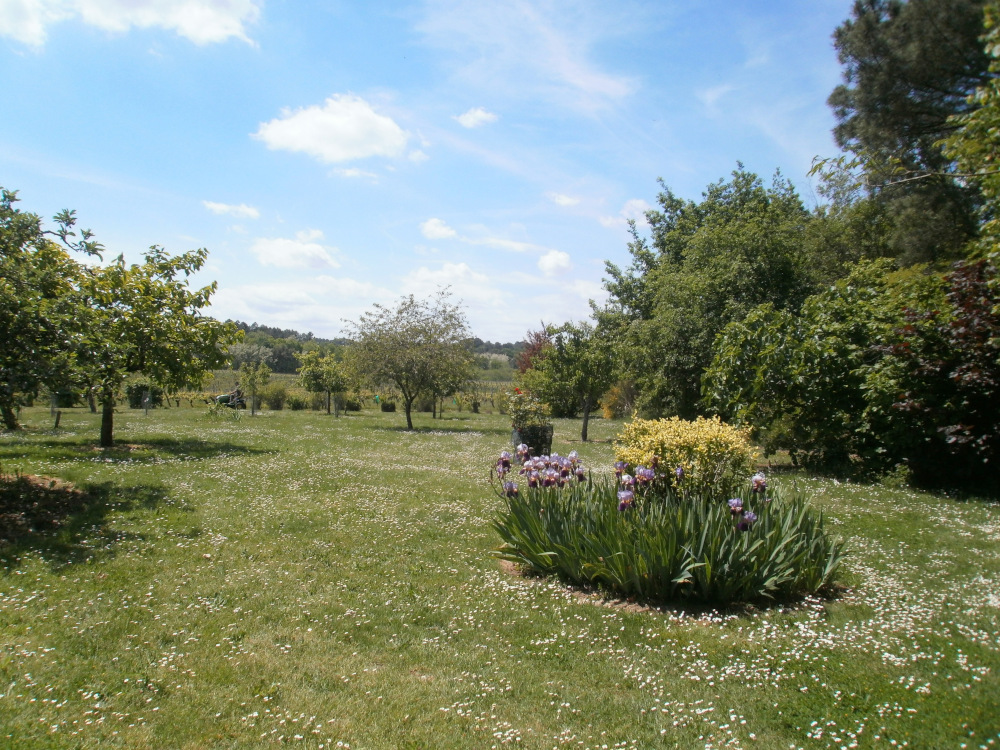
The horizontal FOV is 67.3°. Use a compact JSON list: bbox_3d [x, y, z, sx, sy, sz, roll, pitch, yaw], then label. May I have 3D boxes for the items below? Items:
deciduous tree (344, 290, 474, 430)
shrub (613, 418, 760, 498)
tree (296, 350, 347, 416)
[{"bbox_3d":[-2.470,-0.400,20.500,3.500,3.800,3.400,0,0,0],"label":"deciduous tree"},{"bbox_3d":[1.830,0.990,7.400,1.380,1.120,1.280,0,0,0],"label":"shrub"},{"bbox_3d":[-6.500,0.290,27.400,1.850,2.400,1.850,0,0,0],"label":"tree"}]

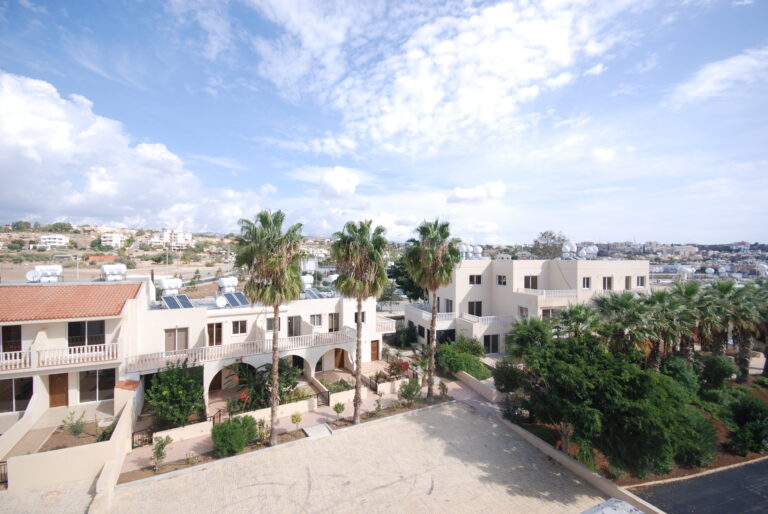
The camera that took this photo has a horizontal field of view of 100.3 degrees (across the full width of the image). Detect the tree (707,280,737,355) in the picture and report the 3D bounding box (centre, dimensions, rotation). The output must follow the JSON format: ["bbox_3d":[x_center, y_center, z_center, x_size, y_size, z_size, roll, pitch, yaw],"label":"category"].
[{"bbox_3d":[31.424,6.693,29.718,2.800,8.860,2.800,1,1,0],"label":"tree"}]

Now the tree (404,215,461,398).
[{"bbox_3d":[3.820,4.195,24.984,4.320,13.900,4.320,1,1,0],"label":"tree"}]

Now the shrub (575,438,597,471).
[{"bbox_3d":[10.503,10.320,16.700,1.000,1.300,1.000,1,1,0],"label":"shrub"}]

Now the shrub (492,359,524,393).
[{"bbox_3d":[9.093,8.544,23.400,2.200,2.250,2.100,0,-1,-14],"label":"shrub"}]

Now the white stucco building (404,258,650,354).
[{"bbox_3d":[14.773,5.156,38.049,19.700,9.600,17.000,0,-1,-14],"label":"white stucco building"}]

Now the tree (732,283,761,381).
[{"bbox_3d":[32.522,6.819,28.874,2.700,8.700,2.700,1,1,0],"label":"tree"}]

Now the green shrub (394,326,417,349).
[{"bbox_3d":[2.438,8.782,35.500,2.300,2.500,2.200,0,-1,-14],"label":"green shrub"}]

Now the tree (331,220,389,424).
[{"bbox_3d":[-1.655,4.369,21.377,3.830,13.440,3.830,1,1,0],"label":"tree"}]

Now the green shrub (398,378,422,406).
[{"bbox_3d":[1.820,9.156,22.000,1.600,1.700,1.500,0,-1,0],"label":"green shrub"}]

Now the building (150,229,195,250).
[{"bbox_3d":[-191.433,-14.785,290.000,36.000,18.000,20.000,0,-1,-25],"label":"building"}]

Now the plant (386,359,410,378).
[{"bbox_3d":[1.299,9.943,28.700,2.000,1.500,1.800,1,1,0],"label":"plant"}]

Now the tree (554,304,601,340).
[{"bbox_3d":[17.010,7.511,27.958,3.400,6.590,3.400,1,1,0],"label":"tree"}]

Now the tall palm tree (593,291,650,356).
[{"bbox_3d":[17.642,5.948,23.800,3.600,6.950,3.600,0,-1,-14],"label":"tall palm tree"}]

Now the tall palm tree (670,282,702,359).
[{"bbox_3d":[26.334,5.735,27.800,3.000,7.450,3.000,0,-1,-14],"label":"tall palm tree"}]

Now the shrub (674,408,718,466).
[{"bbox_3d":[14.681,8.266,15.100,1.900,2.450,1.900,0,-1,-14],"label":"shrub"}]

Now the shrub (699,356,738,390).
[{"bbox_3d":[24.922,8.423,23.800,2.300,2.400,2.200,0,-1,-14],"label":"shrub"}]

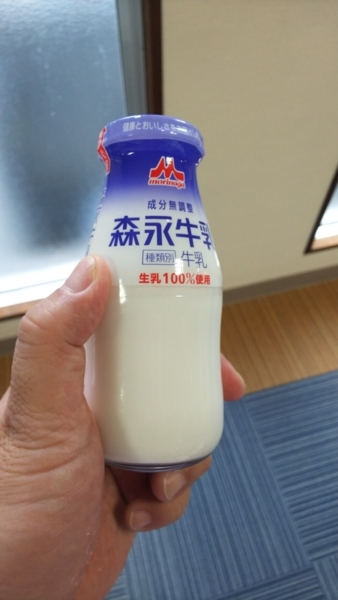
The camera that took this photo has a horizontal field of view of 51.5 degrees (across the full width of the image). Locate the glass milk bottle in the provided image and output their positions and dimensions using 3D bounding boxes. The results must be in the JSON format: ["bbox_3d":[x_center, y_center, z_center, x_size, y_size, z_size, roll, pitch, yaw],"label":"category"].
[{"bbox_3d":[-0.007,-0.003,0.155,0.061,0.061,0.135,-1,92,-21],"label":"glass milk bottle"}]

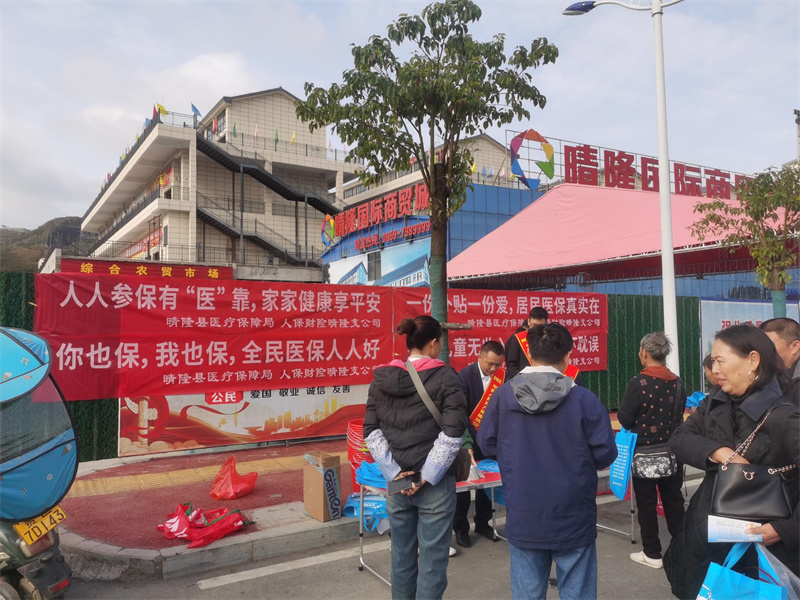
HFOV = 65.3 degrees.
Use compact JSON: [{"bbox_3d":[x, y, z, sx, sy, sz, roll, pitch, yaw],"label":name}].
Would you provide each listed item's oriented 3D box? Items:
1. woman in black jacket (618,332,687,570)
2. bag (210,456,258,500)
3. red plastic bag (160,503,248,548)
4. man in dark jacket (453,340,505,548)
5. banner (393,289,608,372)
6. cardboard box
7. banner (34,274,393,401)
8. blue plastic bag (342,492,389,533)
[{"bbox_3d":[1.750,1.016,4.378,0.470,1.570,0.330,2,-3,-30],"label":"woman in black jacket"},{"bbox_3d":[-1.440,1.551,5.465,0.400,0.300,0.280,1,-3,-15],"label":"bag"},{"bbox_3d":[-1.400,1.579,4.433,0.560,0.160,0.460,1,-3,-18],"label":"red plastic bag"},{"bbox_3d":[0.600,1.058,4.757,0.520,1.520,0.430,1,-3,-23],"label":"man in dark jacket"},{"bbox_3d":[1.798,0.522,9.833,4.350,1.300,0.060,2,-3,-31],"label":"banner"},{"bbox_3d":[-0.602,1.434,4.866,0.175,0.480,0.300,2,-3,-36],"label":"cardboard box"},{"bbox_3d":[-1.962,0.428,7.607,4.340,1.310,0.060,2,-3,-31],"label":"banner"},{"bbox_3d":[-0.250,1.622,4.821,0.380,0.250,0.270,1,-3,-23],"label":"blue plastic bag"}]

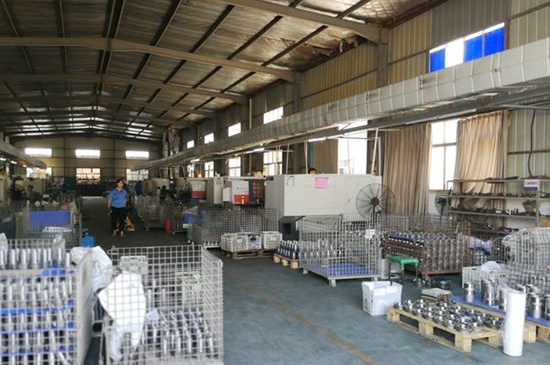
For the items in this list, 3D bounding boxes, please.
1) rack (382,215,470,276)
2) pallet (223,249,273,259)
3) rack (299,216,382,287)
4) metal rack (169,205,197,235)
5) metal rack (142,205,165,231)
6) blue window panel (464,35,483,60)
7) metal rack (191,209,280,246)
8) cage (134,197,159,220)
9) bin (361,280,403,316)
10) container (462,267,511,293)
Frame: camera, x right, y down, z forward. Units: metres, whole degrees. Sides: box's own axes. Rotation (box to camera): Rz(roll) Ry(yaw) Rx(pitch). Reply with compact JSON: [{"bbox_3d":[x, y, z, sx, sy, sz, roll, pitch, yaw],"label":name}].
[{"bbox_3d":[2.481,1.045,7.160,0.850,0.880,1.080,0,0,-18],"label":"rack"},{"bbox_3d":[-0.460,1.397,8.815,1.120,0.150,0.800,0,0,-25],"label":"pallet"},{"bbox_3d":[0.983,1.035,6.628,0.845,0.880,1.037,0,0,-18],"label":"rack"},{"bbox_3d":[-2.555,1.010,12.190,0.880,0.820,0.820,0,0,-25],"label":"metal rack"},{"bbox_3d":[-3.618,1.040,12.900,0.650,0.770,0.780,0,0,-25],"label":"metal rack"},{"bbox_3d":[4.986,-3.326,10.797,0.050,0.575,0.514,0,0,-25],"label":"blue window panel"},{"bbox_3d":[-0.920,1.000,9.570,1.680,0.850,1.050,0,0,-25],"label":"metal rack"},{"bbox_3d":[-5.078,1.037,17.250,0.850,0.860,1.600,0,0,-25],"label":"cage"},{"bbox_3d":[1.175,1.290,4.800,0.410,0.300,0.290,0,0,-21],"label":"bin"},{"bbox_3d":[2.800,1.290,5.640,0.400,0.290,0.500,0,0,-23],"label":"container"}]

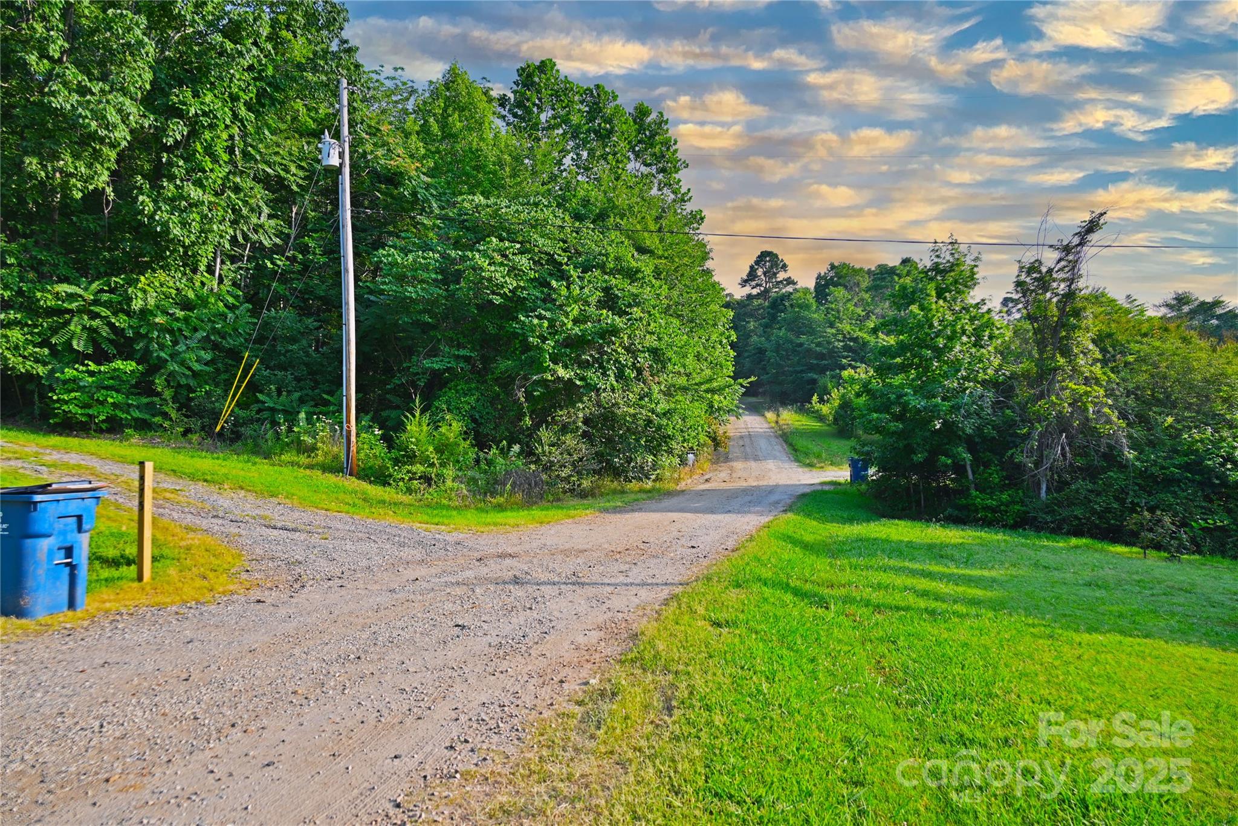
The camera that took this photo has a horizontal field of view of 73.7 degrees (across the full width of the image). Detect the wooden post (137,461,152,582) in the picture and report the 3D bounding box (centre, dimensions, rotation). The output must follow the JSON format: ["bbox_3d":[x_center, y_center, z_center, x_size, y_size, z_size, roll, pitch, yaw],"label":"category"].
[{"bbox_3d":[-4.821,1.112,8.400,0.095,1.240,0.095,0,-1,23],"label":"wooden post"}]

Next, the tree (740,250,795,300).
[{"bbox_3d":[21.870,-13.360,122.000,8.200,21.500,8.000,0,0,0],"label":"tree"}]

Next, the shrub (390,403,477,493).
[{"bbox_3d":[-4.637,0.900,20.500,2.150,2.150,1.800,0,-1,-12],"label":"shrub"}]

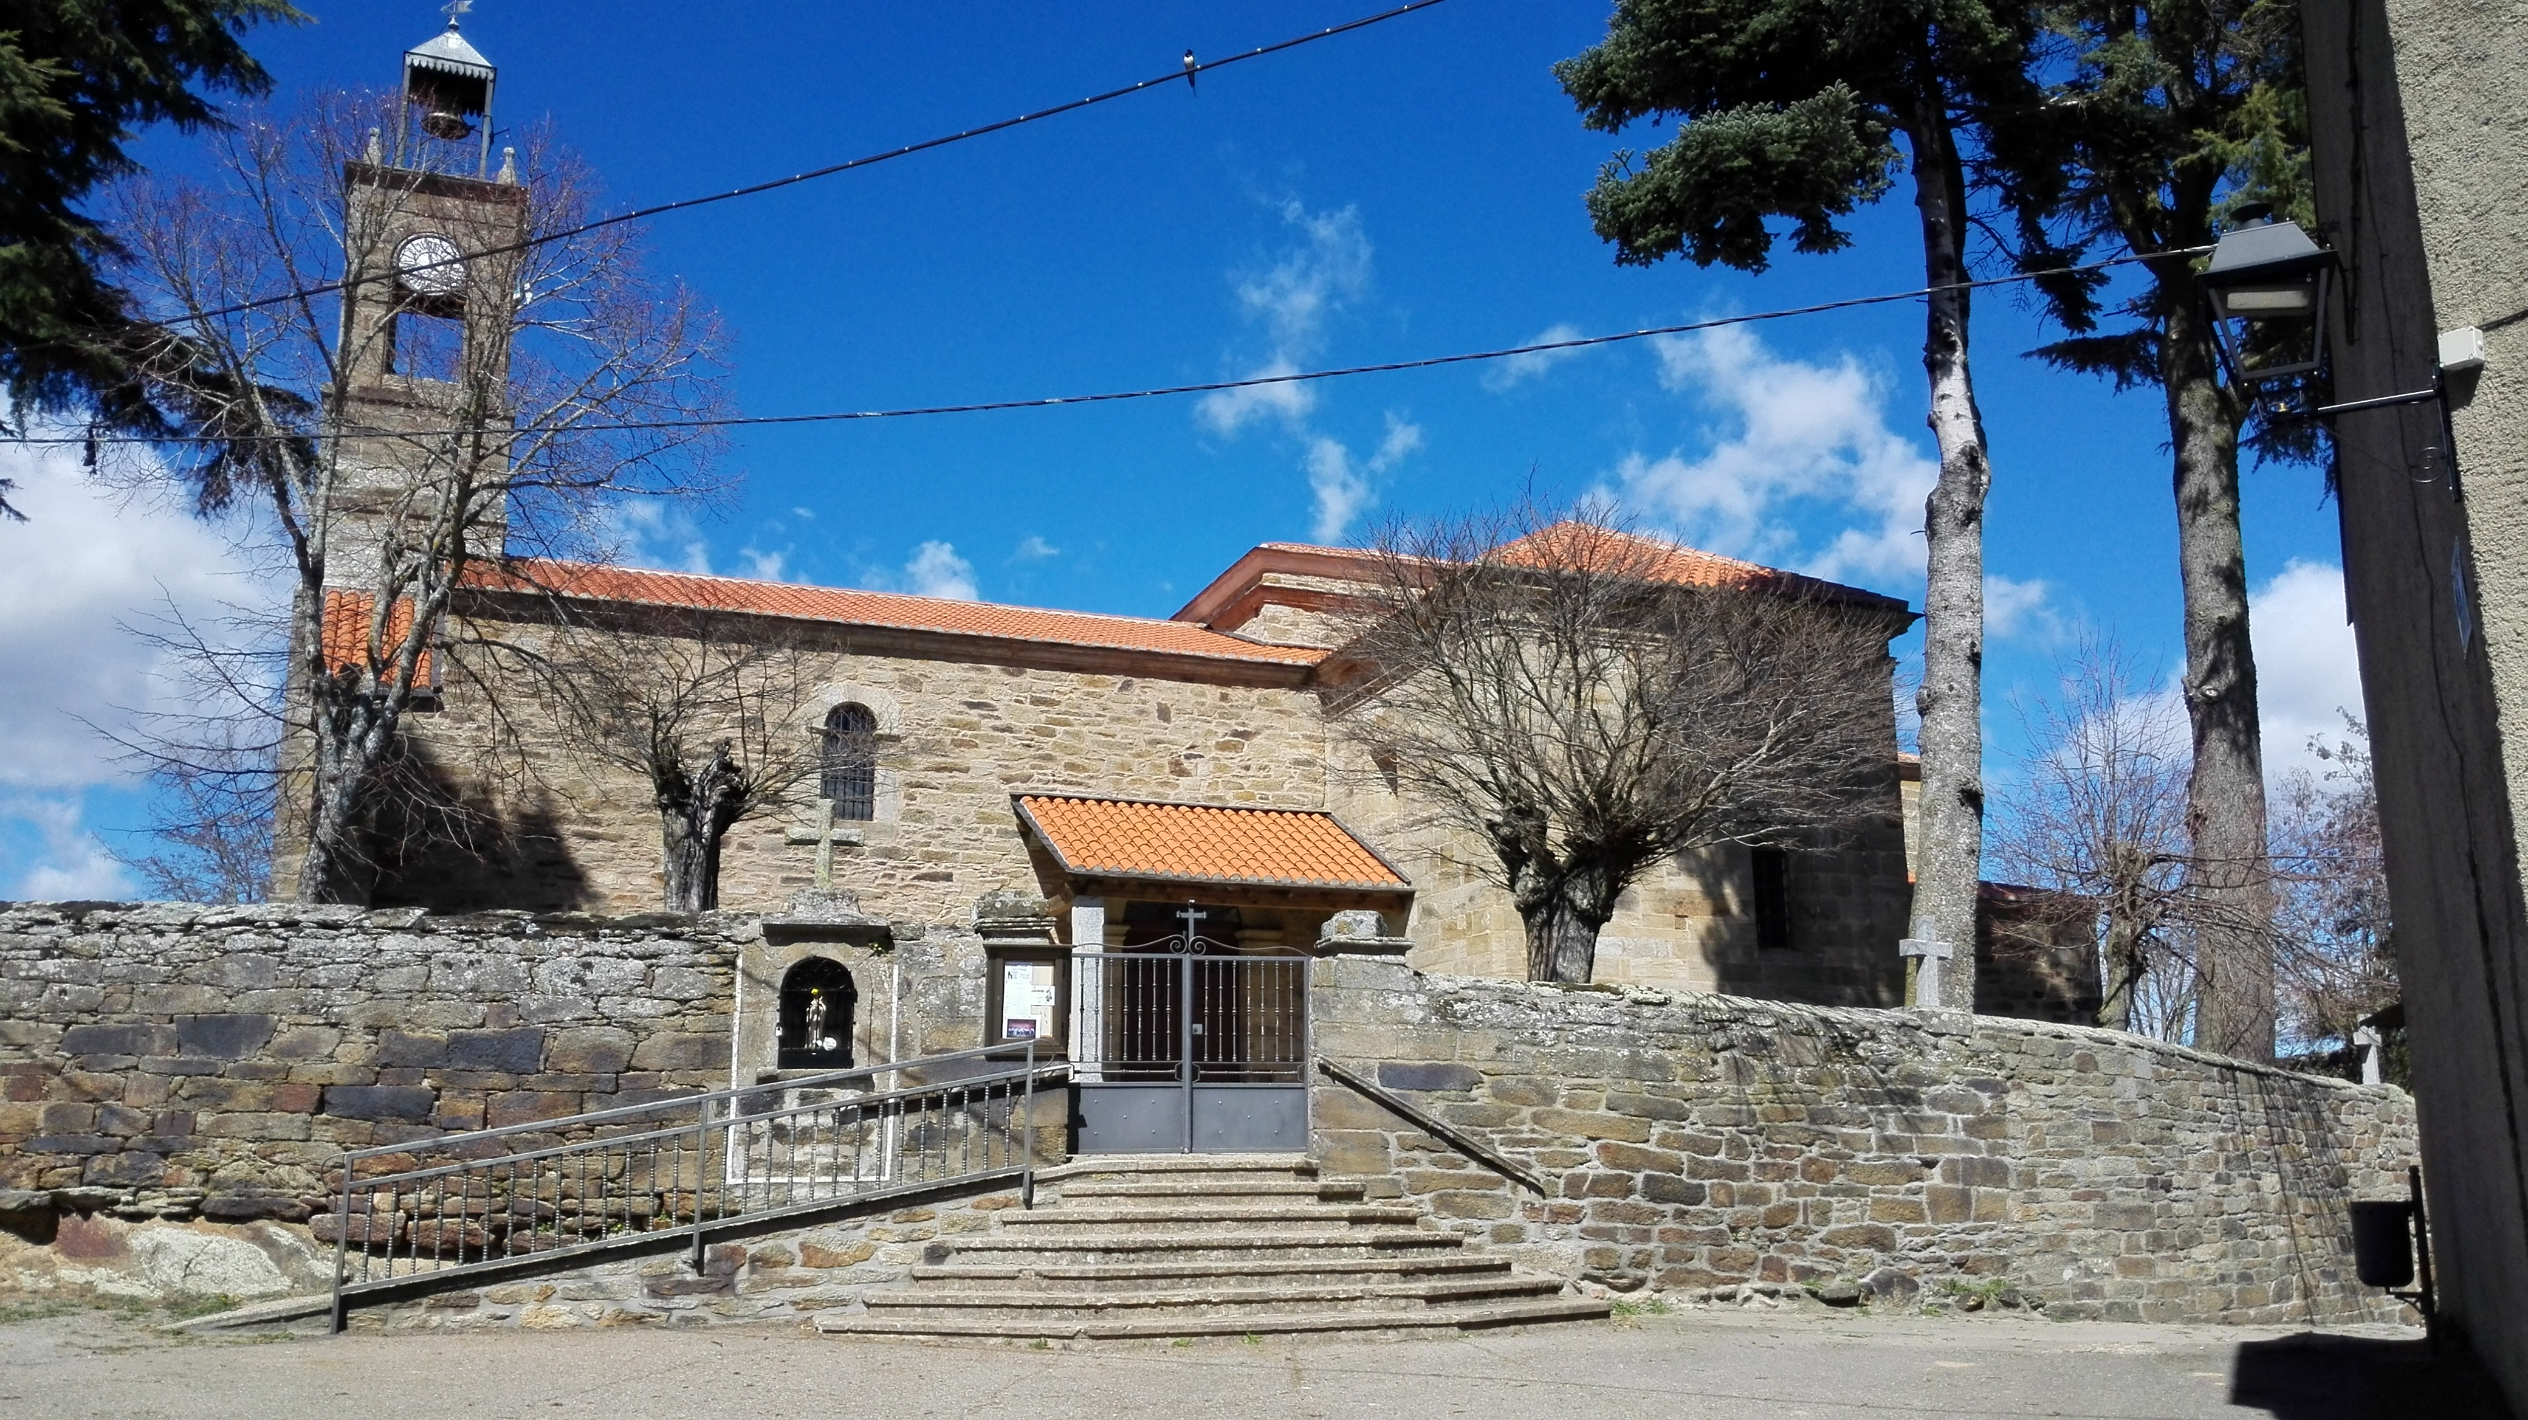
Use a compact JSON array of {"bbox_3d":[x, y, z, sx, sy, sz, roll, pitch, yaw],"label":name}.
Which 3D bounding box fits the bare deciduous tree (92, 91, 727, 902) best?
[{"bbox_3d":[-7.750,-1.171,16.830,5.400,9.300,5.100,0,-11,0],"label":"bare deciduous tree"}]

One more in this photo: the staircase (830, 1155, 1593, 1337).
[{"bbox_3d":[-0.336,3.574,12.688,5.150,1.020,2.200,2,-11,-10],"label":"staircase"}]

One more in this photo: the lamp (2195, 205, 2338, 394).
[{"bbox_3d":[3.779,-1.561,7.076,0.450,0.740,0.450,-6,-12,27],"label":"lamp"}]

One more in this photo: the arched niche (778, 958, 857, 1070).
[{"bbox_3d":[-3.258,2.228,13.725,0.550,0.800,0.320,2,-11,-8],"label":"arched niche"}]

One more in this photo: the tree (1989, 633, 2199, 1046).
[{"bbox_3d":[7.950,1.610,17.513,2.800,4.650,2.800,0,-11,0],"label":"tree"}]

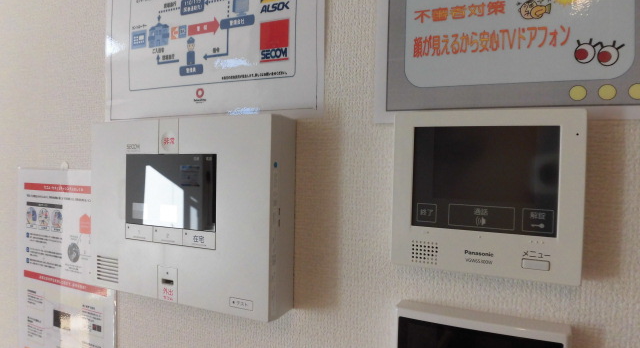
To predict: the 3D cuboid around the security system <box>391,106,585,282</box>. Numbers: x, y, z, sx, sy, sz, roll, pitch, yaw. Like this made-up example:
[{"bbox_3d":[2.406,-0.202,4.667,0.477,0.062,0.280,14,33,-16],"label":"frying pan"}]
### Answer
[{"bbox_3d":[0.128,0.015,0.350,0.137,0.125,0.023,2,1,26],"label":"security system"}]

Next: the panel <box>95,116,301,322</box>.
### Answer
[{"bbox_3d":[-0.142,0.037,0.472,0.240,0.187,0.045,2,1,26],"label":"panel"}]

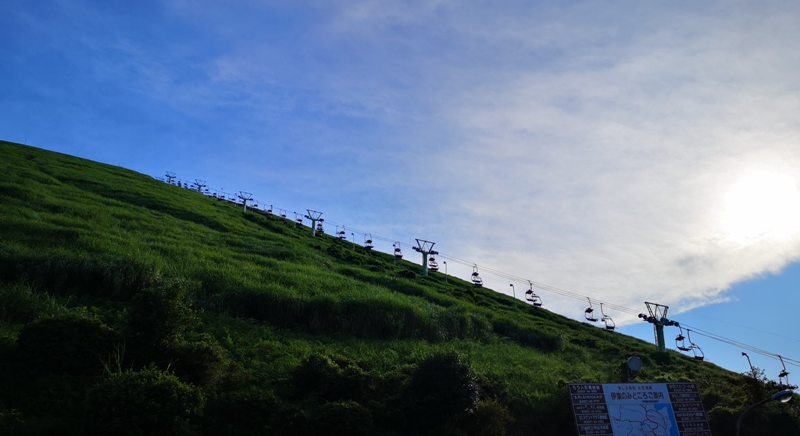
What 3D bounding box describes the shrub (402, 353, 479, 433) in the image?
[{"bbox_3d":[1.590,6.851,24.500,2.800,2.900,2.600,-6,-27,2],"label":"shrub"}]

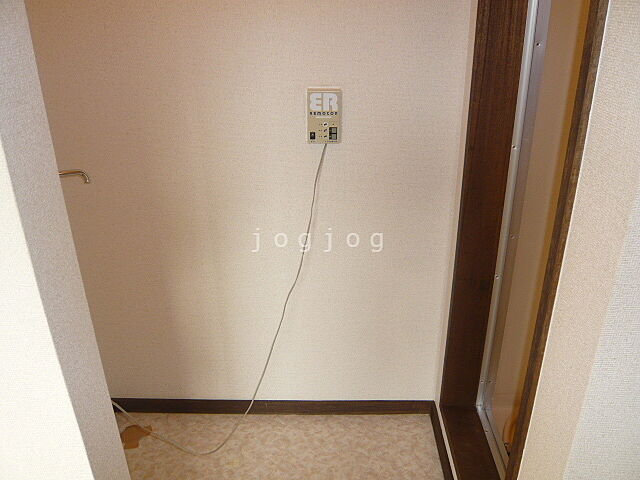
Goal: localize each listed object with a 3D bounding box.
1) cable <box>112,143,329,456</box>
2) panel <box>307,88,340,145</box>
[{"bbox_3d":[-0.363,0.214,1.545,0.778,0.967,0.189,0,24,2],"label":"cable"},{"bbox_3d":[0.013,-0.361,1.518,0.100,0.155,0.028,0,23,2],"label":"panel"}]

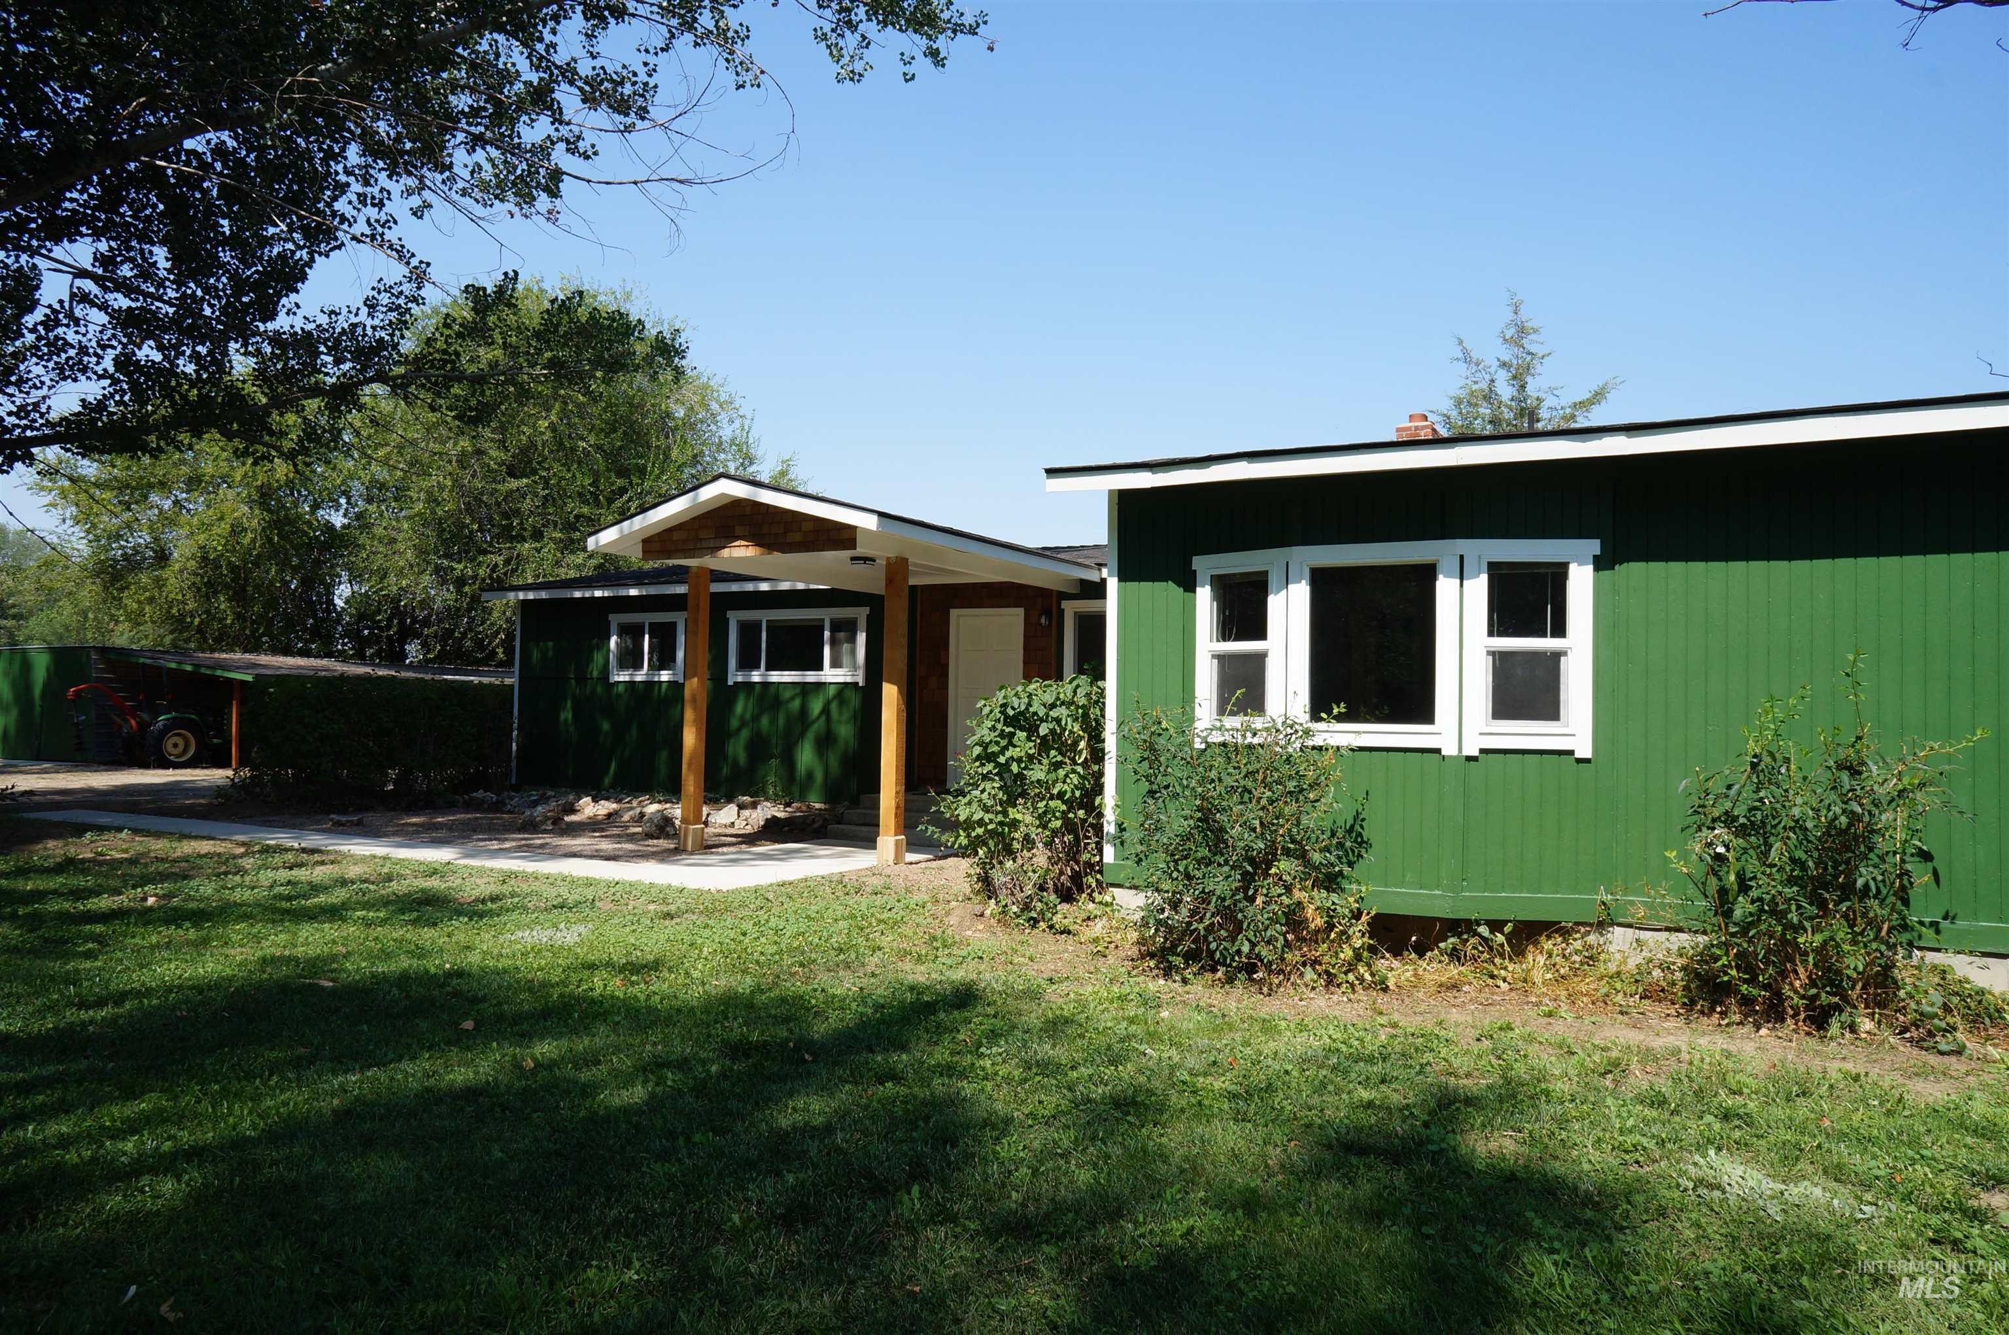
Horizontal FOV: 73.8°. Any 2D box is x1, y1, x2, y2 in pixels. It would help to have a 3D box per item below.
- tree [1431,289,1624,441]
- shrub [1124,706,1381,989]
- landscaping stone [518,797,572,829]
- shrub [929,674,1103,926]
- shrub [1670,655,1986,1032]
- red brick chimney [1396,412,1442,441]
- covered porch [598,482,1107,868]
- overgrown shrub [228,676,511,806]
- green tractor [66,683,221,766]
[{"bbox_3d":[9.695,-2.230,25.000,4.400,9.200,4.400,0,-2,28],"label":"tree"},{"bbox_3d":[1.394,0.888,7.450,1.220,1.500,1.150,0,-2,28],"label":"shrub"},{"bbox_3d":[-5.063,1.591,14.750,0.560,0.340,0.450,0,-2,28],"label":"landscaping stone"},{"bbox_3d":[0.187,0.882,9.650,1.200,1.630,1.200,0,-2,28],"label":"shrub"},{"bbox_3d":[3.990,0.818,6.570,1.250,1.650,1.120,0,-2,28],"label":"shrub"},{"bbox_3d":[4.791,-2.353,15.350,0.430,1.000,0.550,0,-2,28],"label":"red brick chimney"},{"bbox_3d":[-1.306,0.122,13.502,3.150,3.350,4.800,0,-2,28],"label":"covered porch"},{"bbox_3d":[-8.854,0.984,18.700,3.600,1.720,1.500,2,-2,-26],"label":"overgrown shrub"},{"bbox_3d":[-16.930,1.089,27.100,1.500,1.850,3.900,0,-2,28],"label":"green tractor"}]

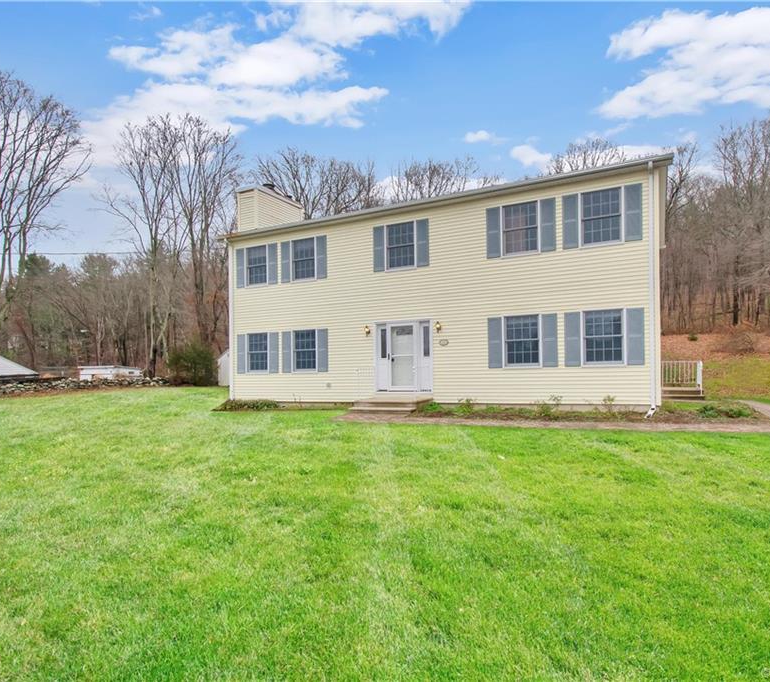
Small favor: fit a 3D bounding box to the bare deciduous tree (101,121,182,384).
[{"bbox_3d":[-19.300,-7.300,34.000,6.500,21.000,6.500,-1,-2,0],"label":"bare deciduous tree"}]

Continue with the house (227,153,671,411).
[{"bbox_3d":[2.101,-1.944,16.672,13.400,8.000,8.900,-2,-2,23],"label":"house"}]

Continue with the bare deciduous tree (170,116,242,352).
[{"bbox_3d":[-15.100,-7.700,36.000,7.000,22.500,7.000,-1,-2,0],"label":"bare deciduous tree"}]

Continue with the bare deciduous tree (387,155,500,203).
[{"bbox_3d":[5.500,-7.600,40.000,9.500,20.000,9.500,-1,-2,0],"label":"bare deciduous tree"}]

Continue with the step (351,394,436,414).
[{"bbox_3d":[0.210,1.790,11.850,1.850,0.330,1.900,-2,-2,23],"label":"step"}]

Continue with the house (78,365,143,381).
[{"bbox_3d":[-33.900,4.500,53.700,6.500,3.000,6.000,-2,-2,18],"label":"house"}]

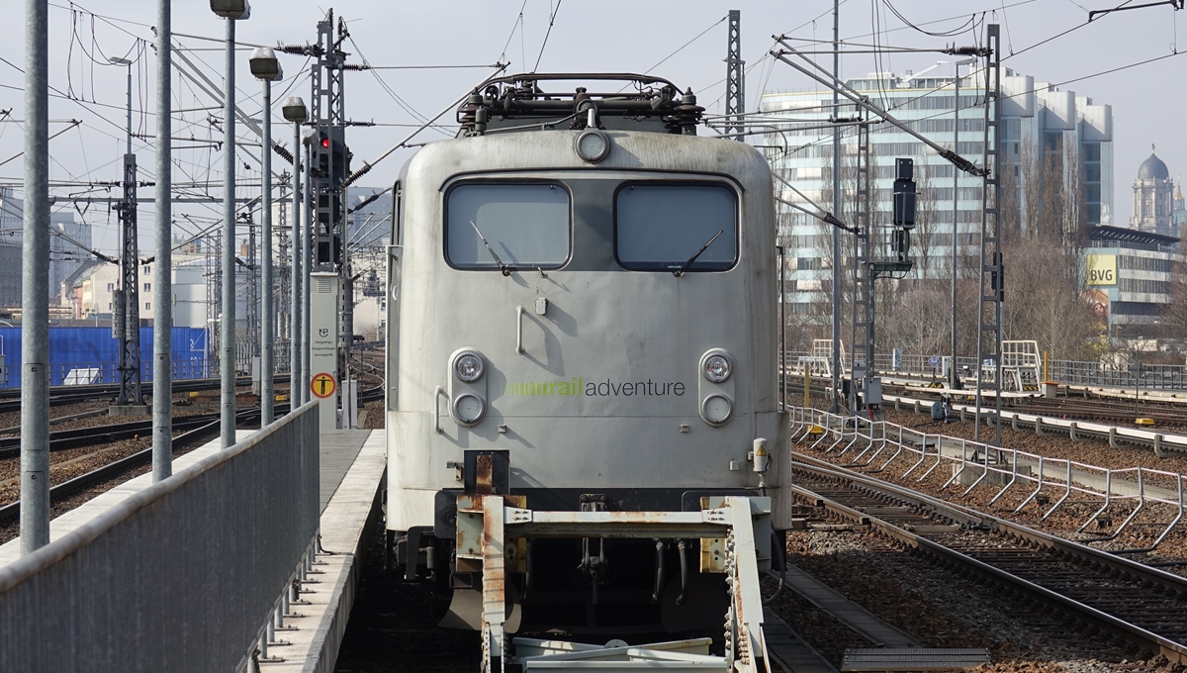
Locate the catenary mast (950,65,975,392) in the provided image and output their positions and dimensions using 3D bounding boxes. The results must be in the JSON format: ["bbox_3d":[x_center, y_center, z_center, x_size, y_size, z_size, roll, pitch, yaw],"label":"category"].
[{"bbox_3d":[14.414,-4.372,127.962,0.950,12.880,0.350,0,0,6],"label":"catenary mast"}]

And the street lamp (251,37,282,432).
[{"bbox_3d":[-3.666,-0.855,37.000,0.360,4.770,0.700,0,0,-3],"label":"street lamp"}]

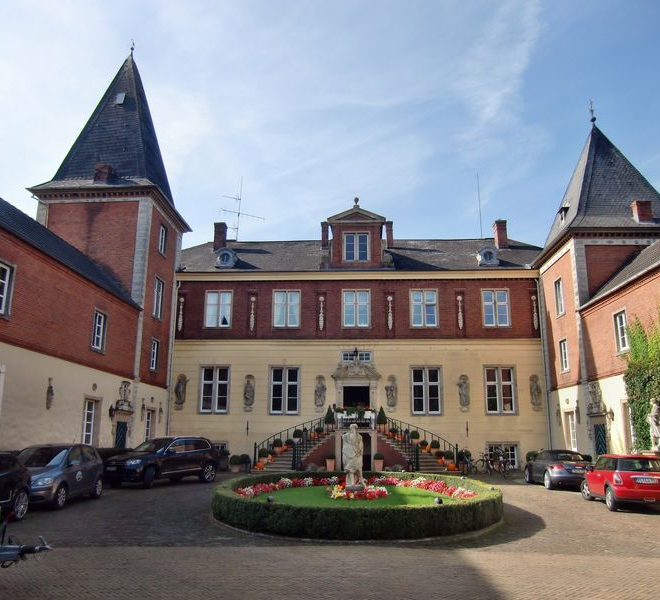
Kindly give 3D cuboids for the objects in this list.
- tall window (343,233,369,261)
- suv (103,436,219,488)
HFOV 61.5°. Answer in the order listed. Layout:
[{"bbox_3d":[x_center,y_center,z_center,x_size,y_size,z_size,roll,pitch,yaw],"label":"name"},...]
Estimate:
[{"bbox_3d":[1.571,-3.113,32.888,1.440,1.860,0.220,0,-14,3],"label":"tall window"},{"bbox_3d":[-6.412,6.310,21.795,1.959,1.720,4.795,-9,-17,35],"label":"suv"}]

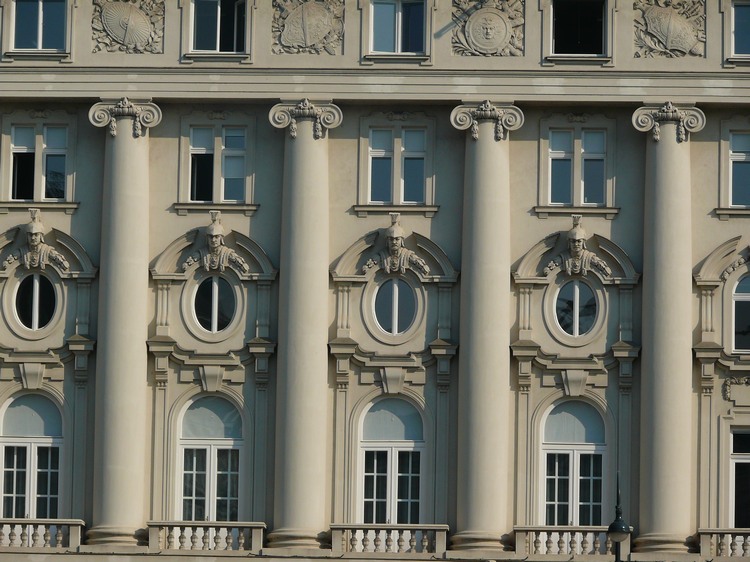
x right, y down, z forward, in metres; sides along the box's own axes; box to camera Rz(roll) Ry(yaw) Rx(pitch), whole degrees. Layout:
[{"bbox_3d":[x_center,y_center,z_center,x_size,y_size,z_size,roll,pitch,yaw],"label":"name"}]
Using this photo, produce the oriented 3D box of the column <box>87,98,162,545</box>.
[{"bbox_3d":[-6.850,1.114,114.221,1.960,12.115,1.151,1,-7,3],"label":"column"}]

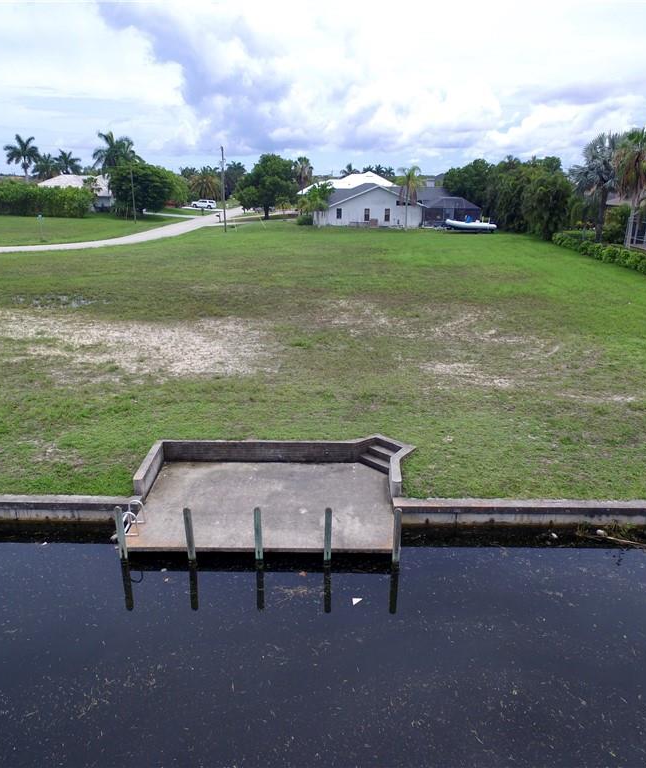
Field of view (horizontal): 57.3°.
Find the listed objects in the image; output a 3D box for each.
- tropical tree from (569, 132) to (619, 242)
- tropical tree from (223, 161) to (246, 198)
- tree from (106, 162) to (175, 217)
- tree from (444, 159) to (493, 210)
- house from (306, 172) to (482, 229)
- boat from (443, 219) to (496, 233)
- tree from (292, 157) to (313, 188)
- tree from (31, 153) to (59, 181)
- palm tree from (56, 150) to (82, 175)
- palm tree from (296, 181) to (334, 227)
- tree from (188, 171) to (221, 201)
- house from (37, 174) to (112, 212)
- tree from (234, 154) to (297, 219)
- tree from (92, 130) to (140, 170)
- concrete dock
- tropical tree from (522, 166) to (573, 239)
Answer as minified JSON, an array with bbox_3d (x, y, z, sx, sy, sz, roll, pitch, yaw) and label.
[{"bbox_3d":[28.270,-19.875,60.600,5.600,10.800,5.600,0,19,0],"label":"tropical tree"},{"bbox_3d":[-22.560,-52.060,153.410,6.190,11.050,6.190,0,19,0],"label":"tropical tree"},{"bbox_3d":[-29.866,-32.172,98.147,11.613,8.572,10.452,0,19,0],"label":"tree"},{"bbox_3d":[21.170,-27.730,85.640,7.750,9.180,7.750,0,19,0],"label":"tree"},{"bbox_3d":[11.095,-27.218,89.505,22.500,5.800,18.000,2,19,6],"label":"house"},{"bbox_3d":[17.925,-19.808,72.604,6.500,1.700,2.400,3,19,8],"label":"boat"},{"bbox_3d":[-3.409,-34.833,104.291,3.526,9.846,3.526,0,19,0],"label":"tree"},{"bbox_3d":[-68.250,-50.540,146.530,7.380,12.670,7.380,0,19,0],"label":"tree"},{"bbox_3d":[-51.355,-41.580,121.121,5.600,11.600,5.600,0,19,0],"label":"palm tree"},{"bbox_3d":[-1.143,-24.173,79.457,5.104,5.974,4.849,0,19,0],"label":"palm tree"},{"bbox_3d":[-28.470,-47.260,143.430,7.960,8.470,7.960,0,19,0],"label":"tree"},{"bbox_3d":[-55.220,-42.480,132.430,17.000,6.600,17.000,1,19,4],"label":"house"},{"bbox_3d":[-9.700,-33.830,101.520,11.060,10.370,11.060,0,19,0],"label":"tree"},{"bbox_3d":[-34.169,-35.305,99.536,8.076,13.540,7.672,0,19,0],"label":"tree"},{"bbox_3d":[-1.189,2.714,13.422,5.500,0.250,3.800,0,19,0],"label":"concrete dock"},{"bbox_3d":[23.505,-19.064,63.171,5.275,7.222,5.275,0,19,0],"label":"tropical tree"}]

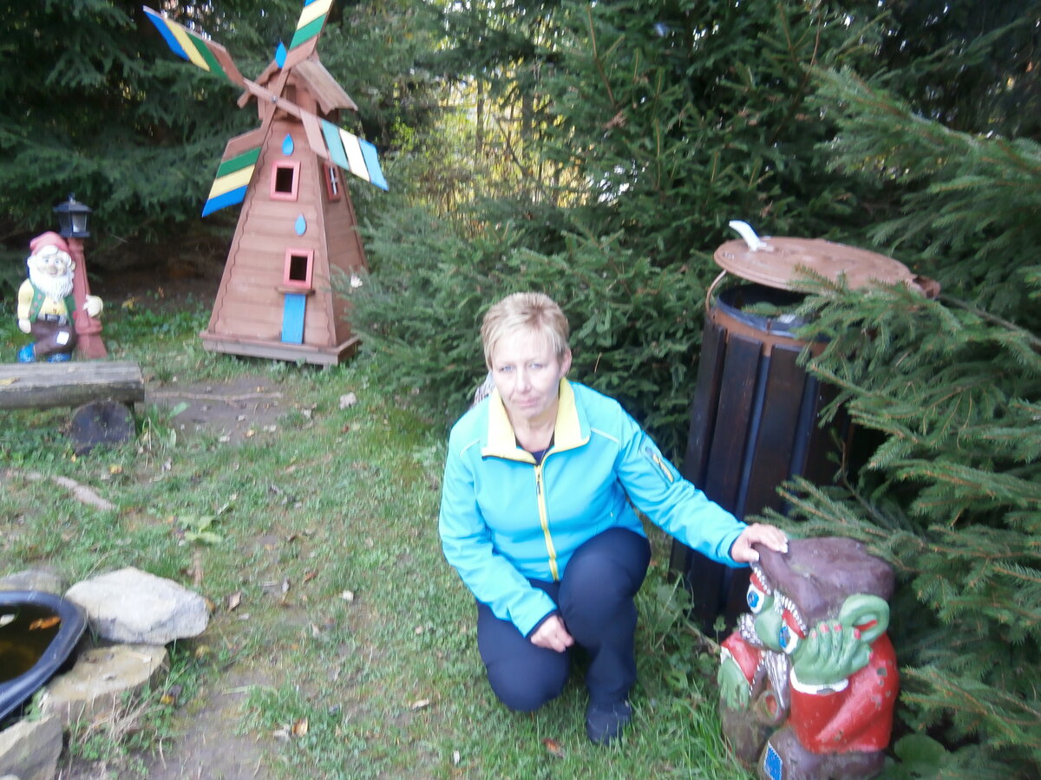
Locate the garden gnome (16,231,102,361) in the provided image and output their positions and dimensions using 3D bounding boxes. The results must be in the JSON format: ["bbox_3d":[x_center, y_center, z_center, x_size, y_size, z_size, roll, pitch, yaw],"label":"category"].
[{"bbox_3d":[-2.236,-0.457,3.799,0.380,0.640,0.300,-8,24,-23],"label":"garden gnome"}]

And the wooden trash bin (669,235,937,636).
[{"bbox_3d":[0.691,0.113,2.100,0.470,1.010,0.470,2,22,0],"label":"wooden trash bin"}]

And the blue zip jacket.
[{"bbox_3d":[0.141,0.218,1.811,0.630,0.570,0.460,2,22,0],"label":"blue zip jacket"}]

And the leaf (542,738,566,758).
[{"bbox_3d":[0.073,0.778,1.700,0.037,0.020,0.062,-16,29,-38],"label":"leaf"}]

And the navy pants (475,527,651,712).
[{"bbox_3d":[0.098,0.424,1.938,0.400,0.500,0.540,3,22,2],"label":"navy pants"}]

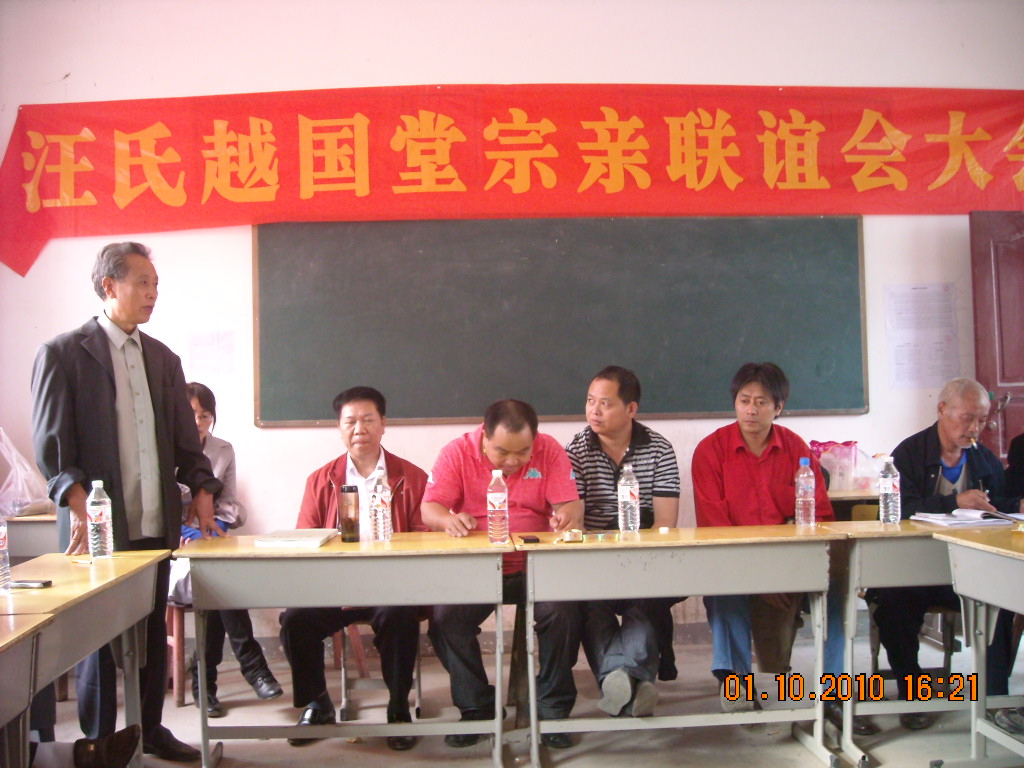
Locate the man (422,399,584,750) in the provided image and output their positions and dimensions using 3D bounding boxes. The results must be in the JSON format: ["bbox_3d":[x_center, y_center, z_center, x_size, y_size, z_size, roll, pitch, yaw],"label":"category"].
[{"bbox_3d":[-0.030,0.650,3.790,0.590,1.215,0.740,-1,-1,-1],"label":"man"}]

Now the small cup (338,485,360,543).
[{"bbox_3d":[-0.534,0.426,3.400,0.062,0.185,0.062,-1,-1,-2],"label":"small cup"}]

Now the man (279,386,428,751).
[{"bbox_3d":[-0.575,0.637,3.860,0.530,1.270,0.760,-1,-1,-2],"label":"man"}]

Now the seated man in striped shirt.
[{"bbox_3d":[0.430,0.548,3.830,0.470,1.260,0.780,-1,-1,3],"label":"seated man in striped shirt"}]

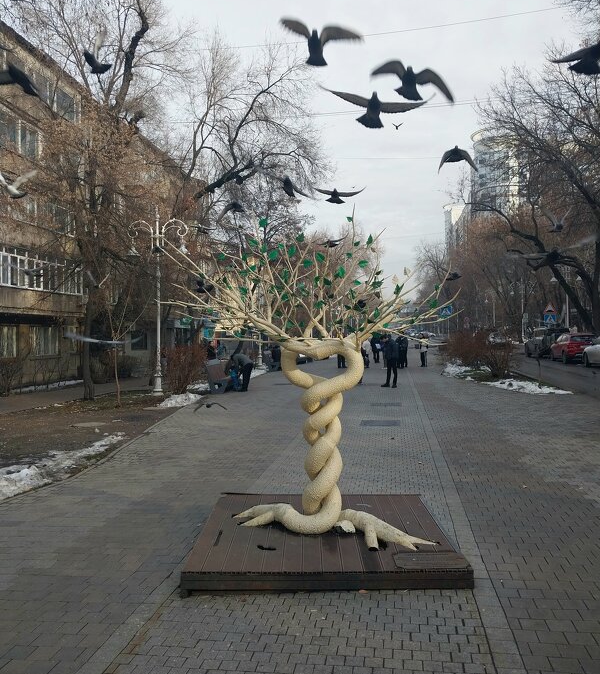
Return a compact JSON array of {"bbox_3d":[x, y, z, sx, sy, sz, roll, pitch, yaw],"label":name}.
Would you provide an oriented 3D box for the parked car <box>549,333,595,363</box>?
[{"bbox_3d":[16.800,0.730,36.900,1.820,1.680,4.400,0,0,10],"label":"parked car"}]

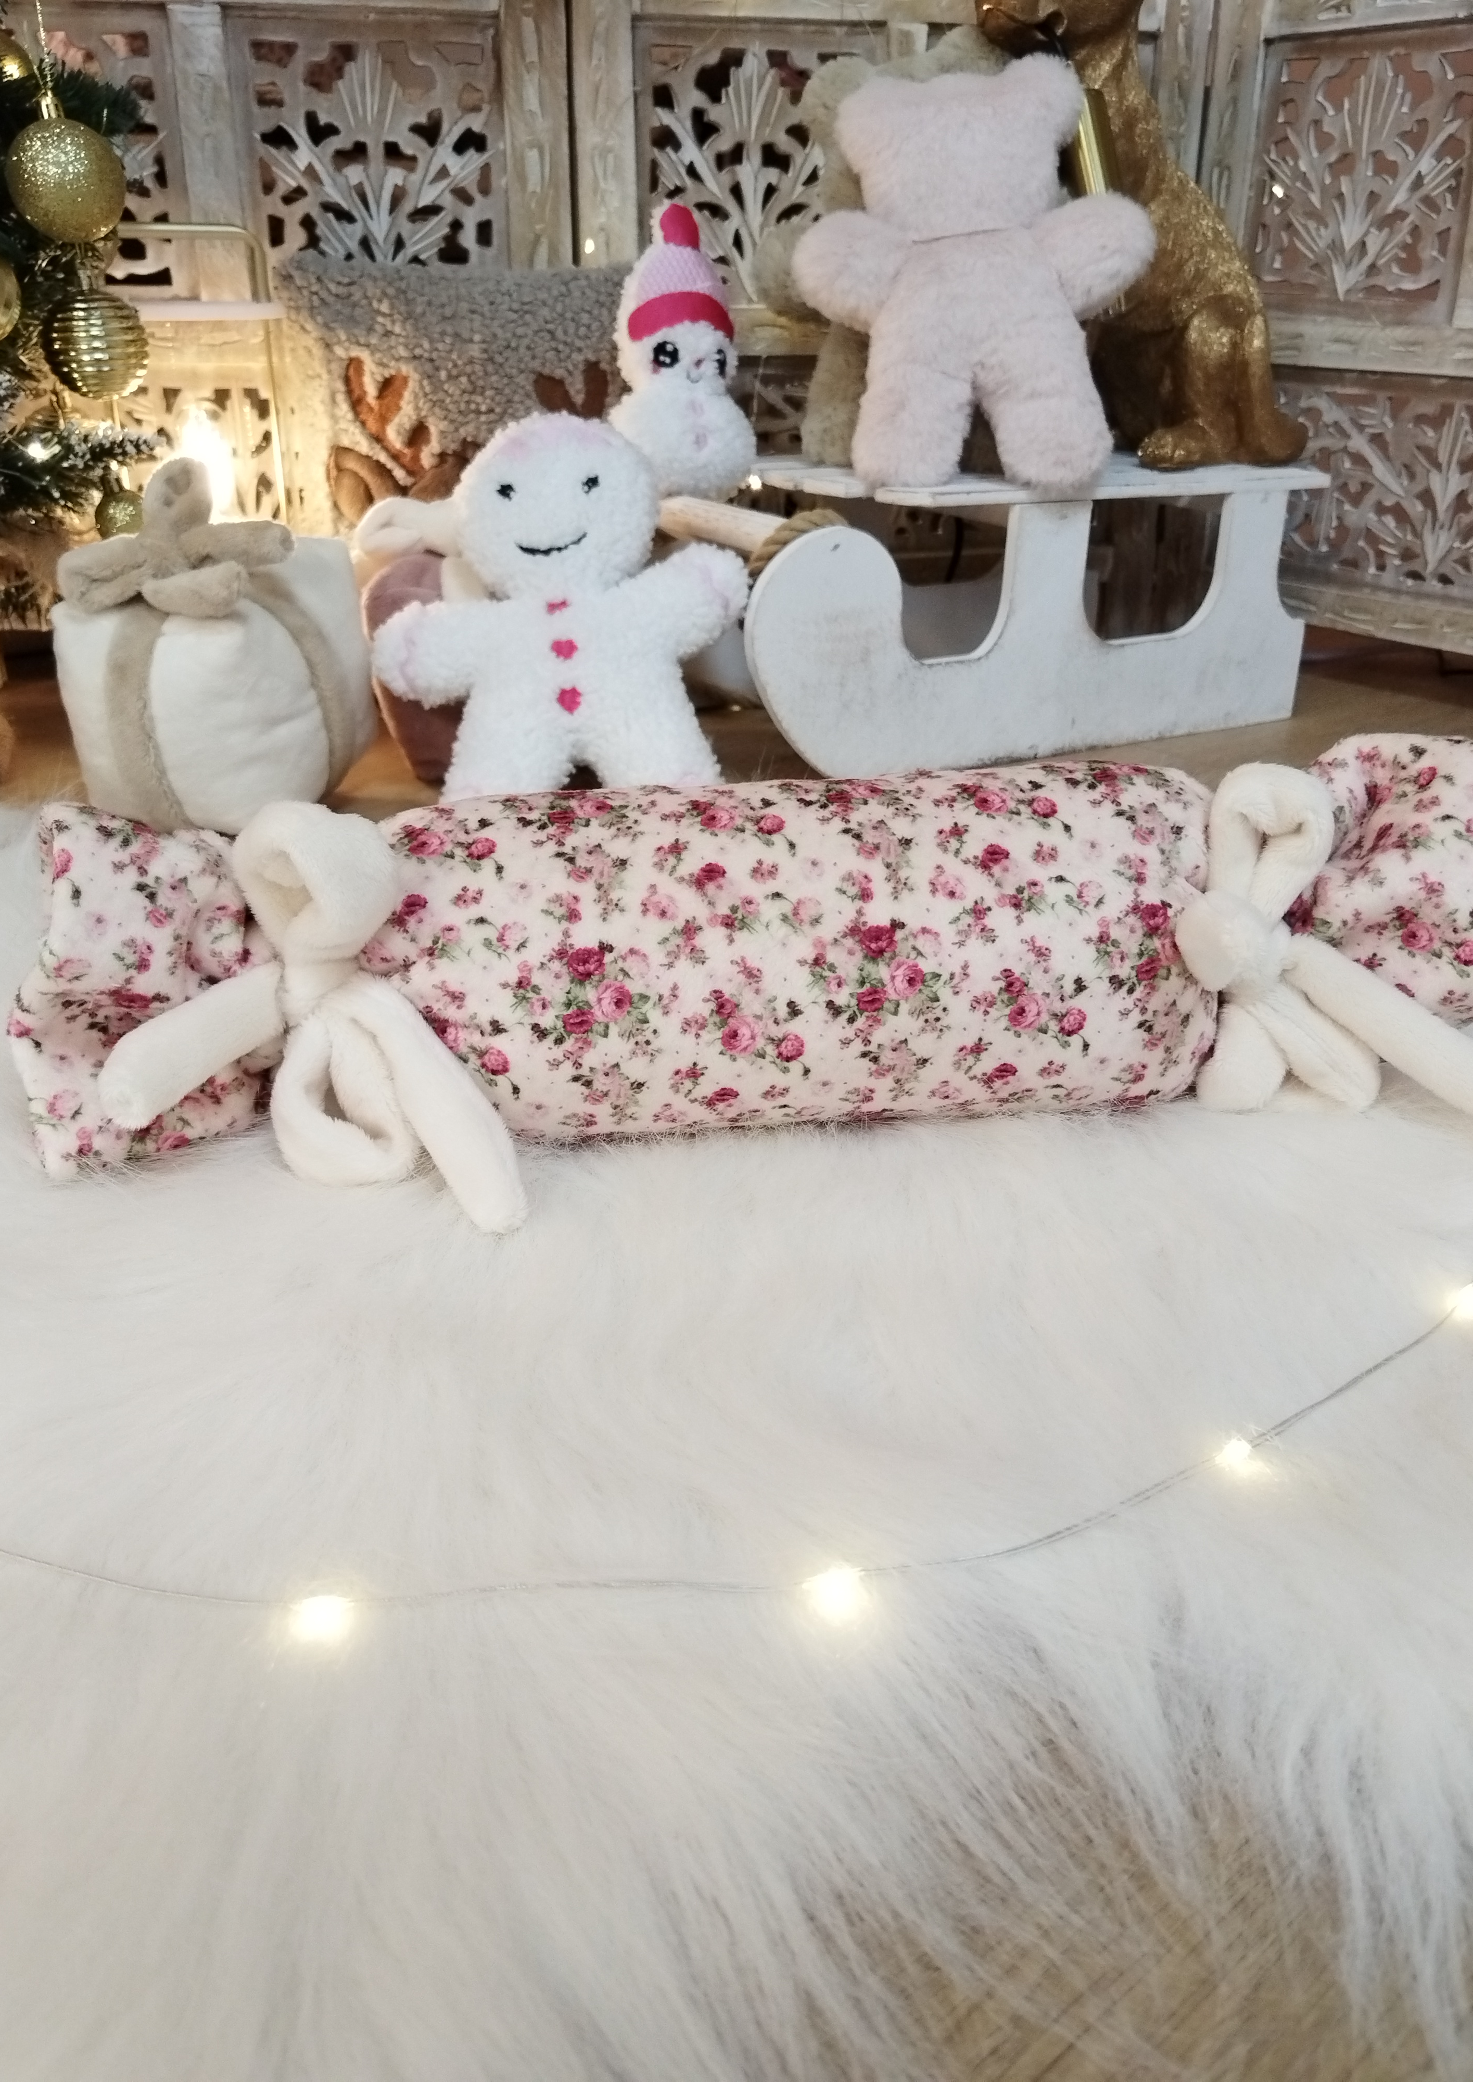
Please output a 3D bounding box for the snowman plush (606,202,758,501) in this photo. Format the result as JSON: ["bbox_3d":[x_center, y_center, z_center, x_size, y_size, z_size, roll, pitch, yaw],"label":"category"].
[{"bbox_3d":[-0.034,-0.432,0.986,0.105,0.168,0.063,-12,29,-28],"label":"snowman plush"}]

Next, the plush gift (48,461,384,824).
[{"bbox_3d":[-0.279,-0.222,0.853,0.126,0.182,0.126,9,26,14],"label":"plush gift"}]

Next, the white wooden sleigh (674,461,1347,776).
[{"bbox_3d":[0.151,-0.307,1.083,0.503,0.171,0.227,-15,30,-31],"label":"white wooden sleigh"}]

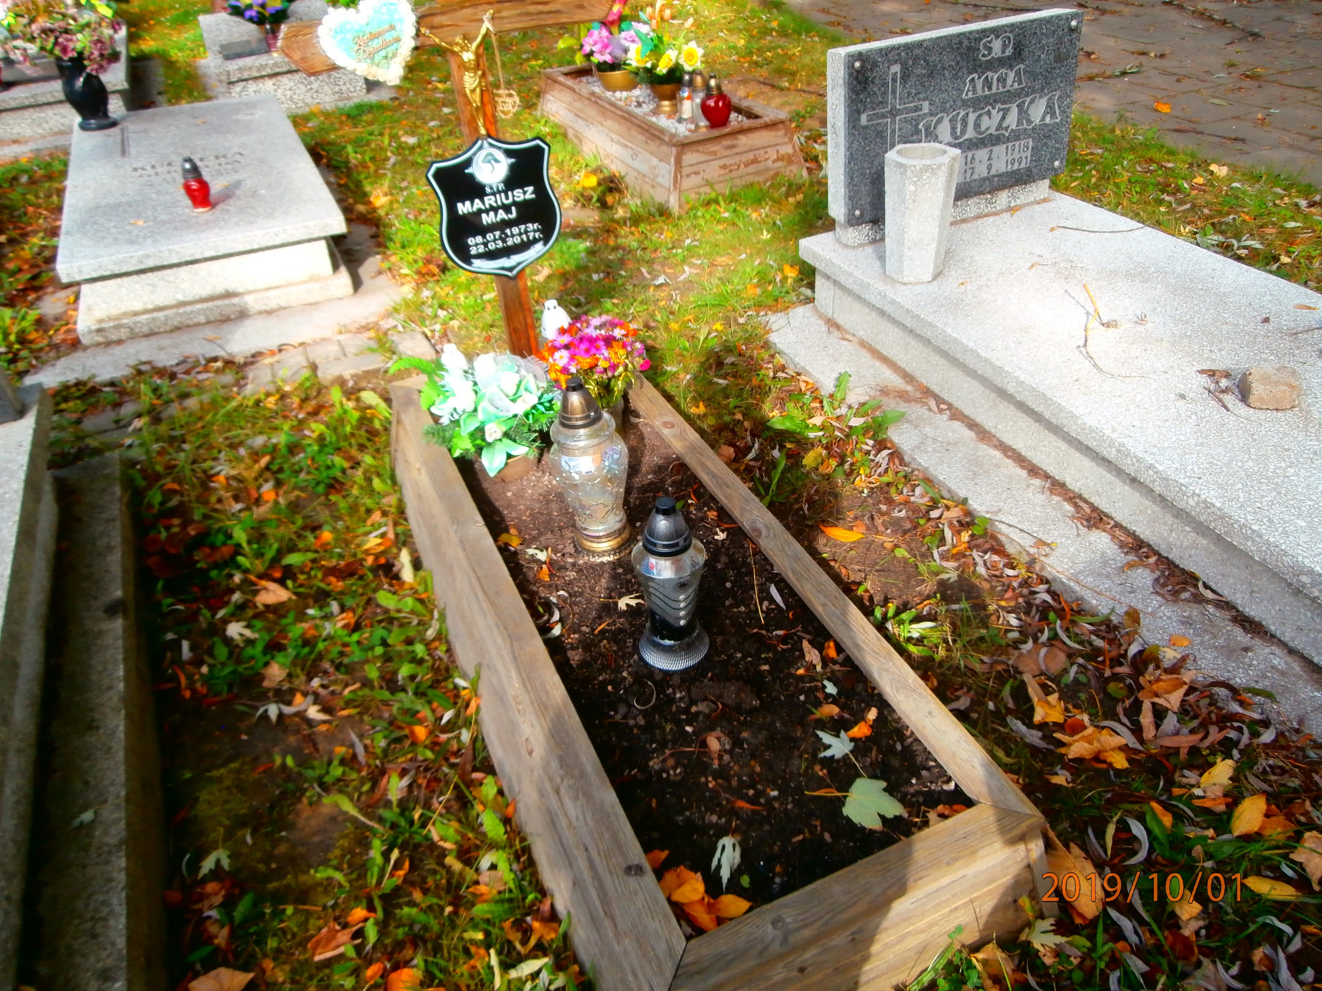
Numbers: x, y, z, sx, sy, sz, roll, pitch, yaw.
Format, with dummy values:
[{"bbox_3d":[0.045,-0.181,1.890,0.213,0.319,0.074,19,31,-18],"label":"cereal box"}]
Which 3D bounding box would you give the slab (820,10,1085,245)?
[{"bbox_3d":[0.962,-1.213,3.158,0.846,0.595,0.115,-16,35,-13],"label":"slab"}]

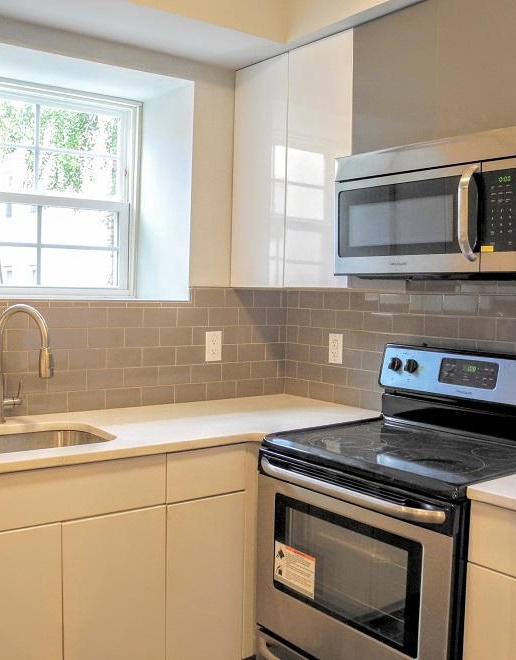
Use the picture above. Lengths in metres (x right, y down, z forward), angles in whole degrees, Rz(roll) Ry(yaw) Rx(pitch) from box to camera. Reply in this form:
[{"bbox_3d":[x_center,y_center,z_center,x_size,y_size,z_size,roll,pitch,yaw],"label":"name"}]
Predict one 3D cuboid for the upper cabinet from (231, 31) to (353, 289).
[{"bbox_3d":[0.234,-0.622,2.823,0.321,0.917,0.688,-1,3,-39],"label":"upper cabinet"}]

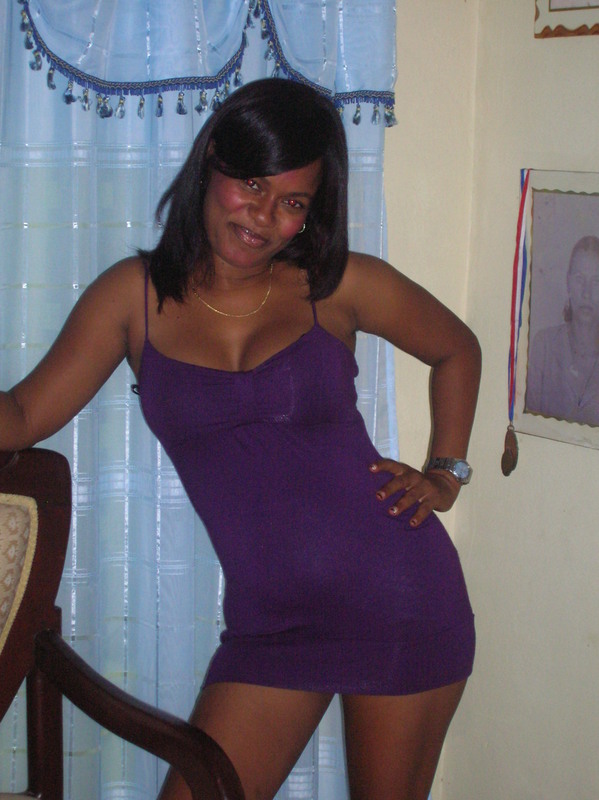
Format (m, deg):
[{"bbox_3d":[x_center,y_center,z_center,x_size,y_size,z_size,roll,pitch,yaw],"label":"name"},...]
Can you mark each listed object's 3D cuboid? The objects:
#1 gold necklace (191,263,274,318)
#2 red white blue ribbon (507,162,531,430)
[{"bbox_3d":[-0.088,-0.147,2.355,0.118,0.085,0.125,2,9,2],"label":"gold necklace"},{"bbox_3d":[0.338,-0.159,2.770,0.012,0.395,0.027,-5,11,-34],"label":"red white blue ribbon"}]

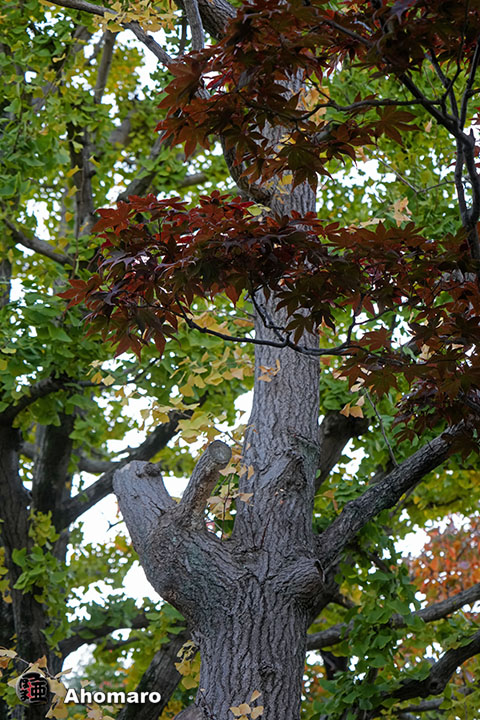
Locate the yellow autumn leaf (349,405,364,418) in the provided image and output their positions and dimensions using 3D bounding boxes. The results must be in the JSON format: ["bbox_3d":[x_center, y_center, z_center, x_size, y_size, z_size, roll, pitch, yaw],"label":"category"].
[{"bbox_3d":[0.457,0.204,6.800,0.057,0.049,0.024,-1,-16,4],"label":"yellow autumn leaf"}]

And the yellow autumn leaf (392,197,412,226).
[{"bbox_3d":[0.607,-0.555,6.500,0.075,0.112,0.050,-2,-16,5],"label":"yellow autumn leaf"}]

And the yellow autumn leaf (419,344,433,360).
[{"bbox_3d":[0.694,-0.027,6.500,0.049,0.060,0.024,-2,-16,6],"label":"yellow autumn leaf"}]

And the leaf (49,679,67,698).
[{"bbox_3d":[-0.660,1.190,6.300,0.063,0.072,0.024,2,-16,-6],"label":"leaf"}]

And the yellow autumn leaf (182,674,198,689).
[{"bbox_3d":[-0.198,1.275,6.900,0.061,0.056,0.024,0,-16,-2],"label":"yellow autumn leaf"}]

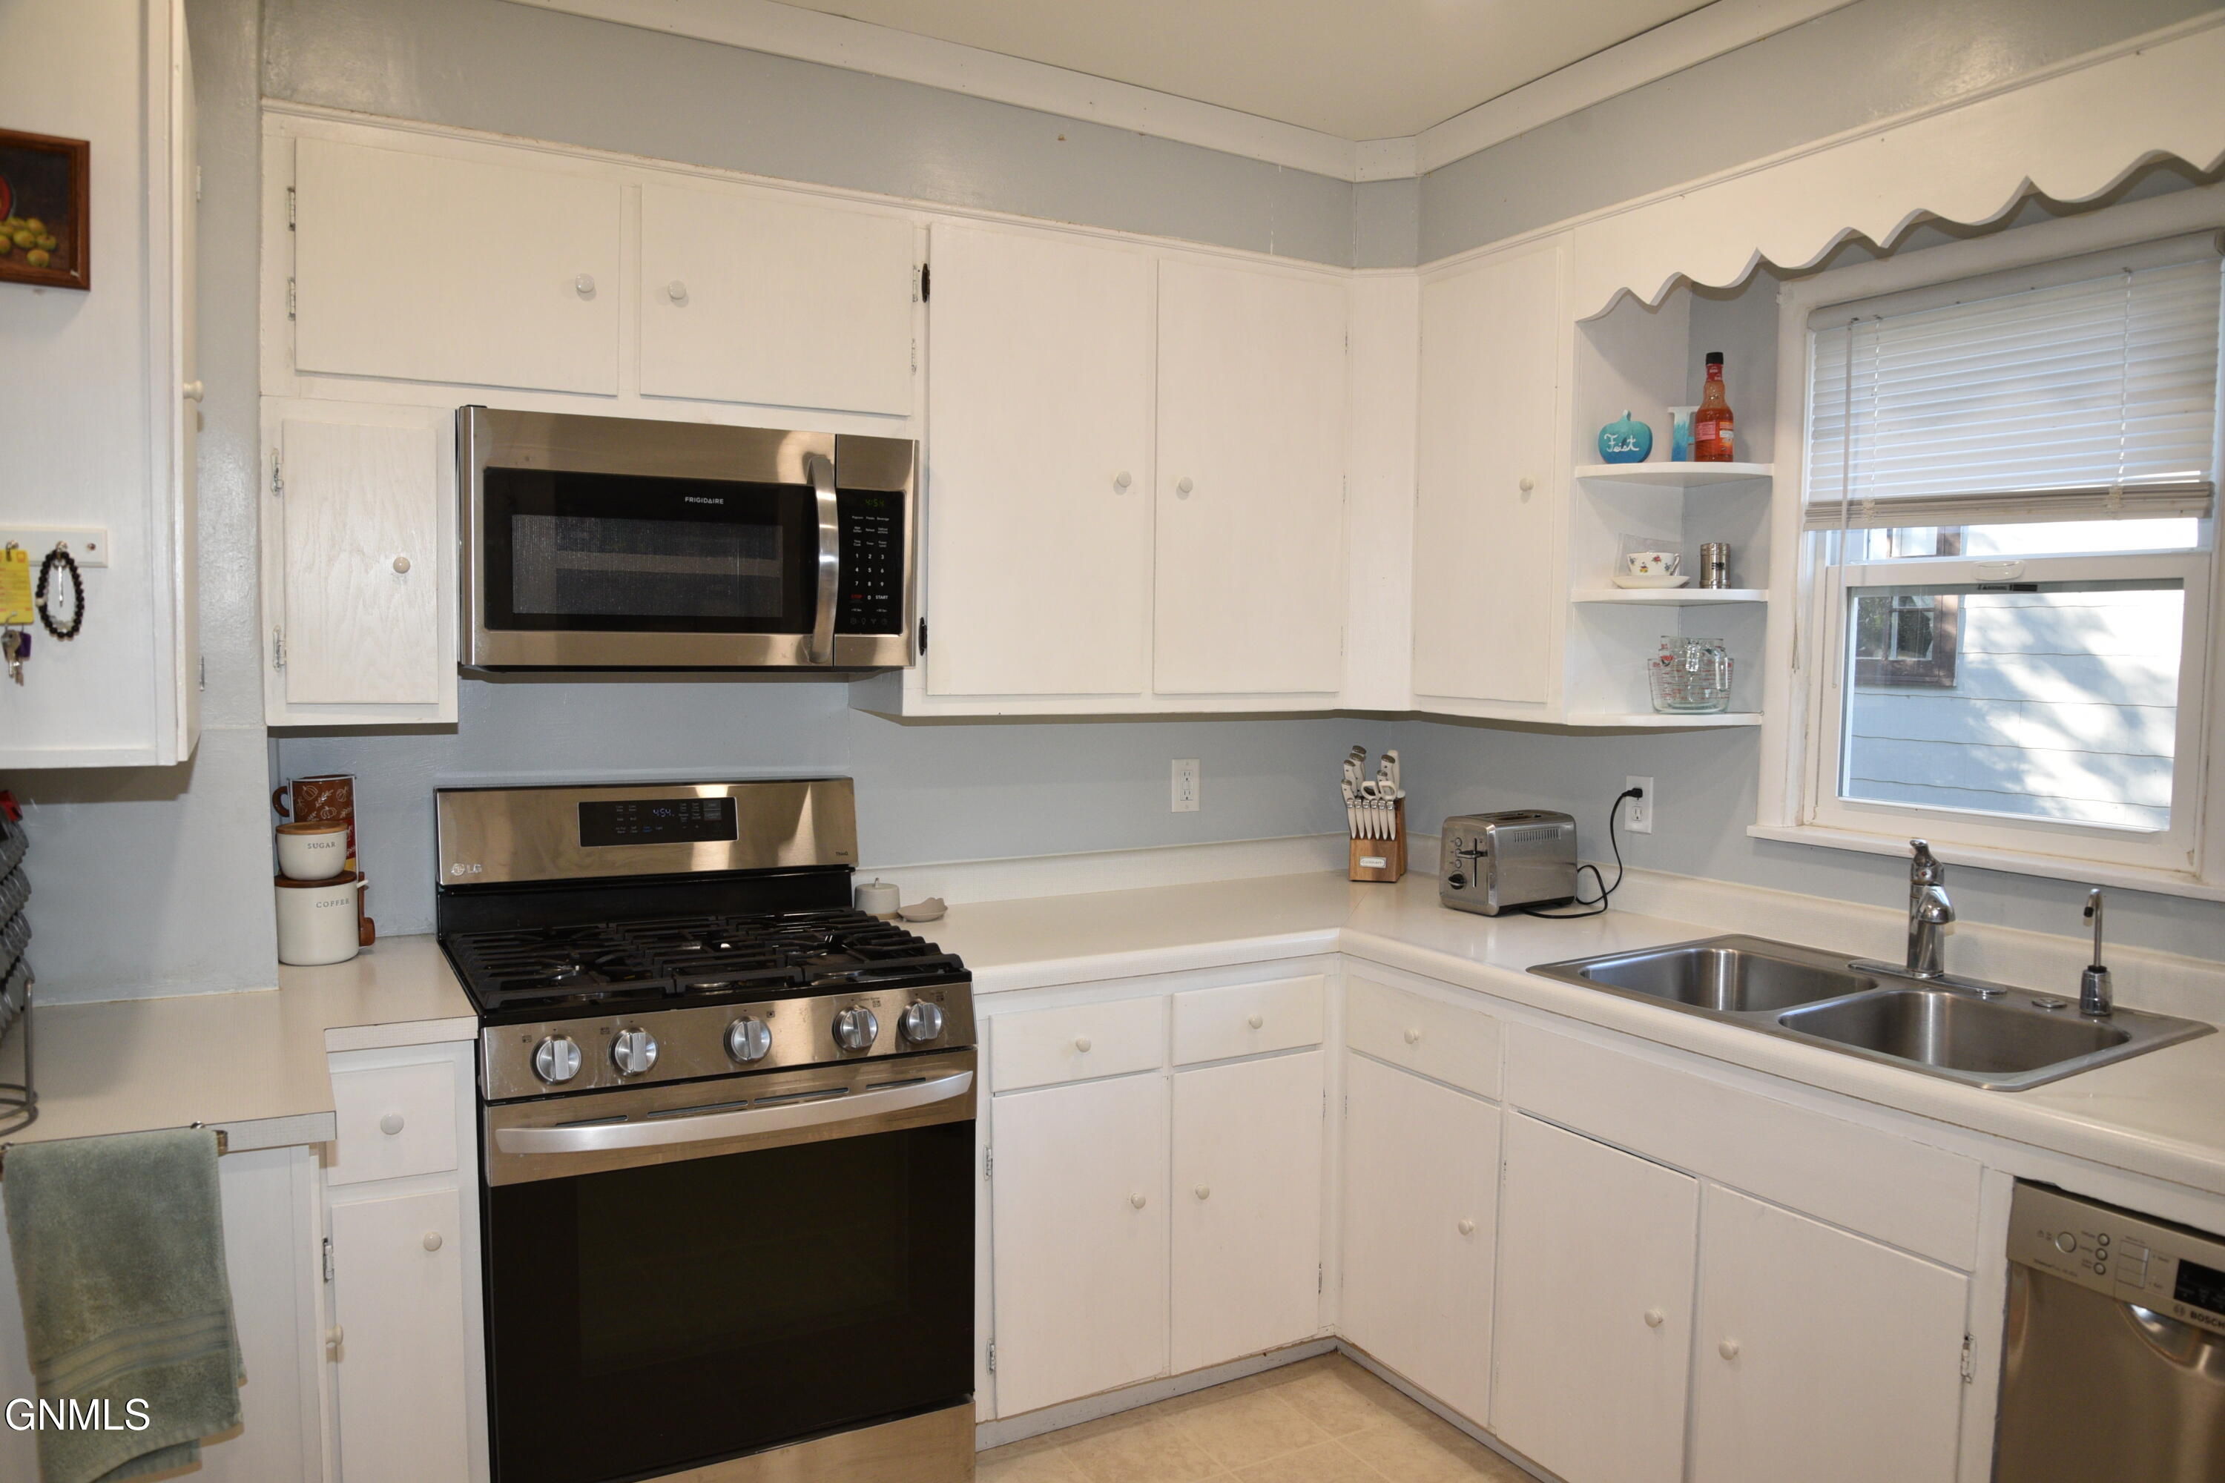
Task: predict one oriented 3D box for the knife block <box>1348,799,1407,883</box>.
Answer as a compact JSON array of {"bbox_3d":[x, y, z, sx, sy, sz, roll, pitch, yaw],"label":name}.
[{"bbox_3d":[0.624,0.224,3.462,0.112,0.188,0.150,2,3,18],"label":"knife block"}]

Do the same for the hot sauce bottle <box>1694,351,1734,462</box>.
[{"bbox_3d":[1.135,-0.623,2.795,0.072,0.221,0.072,-1,4,-29],"label":"hot sauce bottle"}]

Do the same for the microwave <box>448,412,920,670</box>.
[{"bbox_3d":[-0.767,-0.335,2.661,0.755,0.415,0.388,-1,4,-29],"label":"microwave"}]

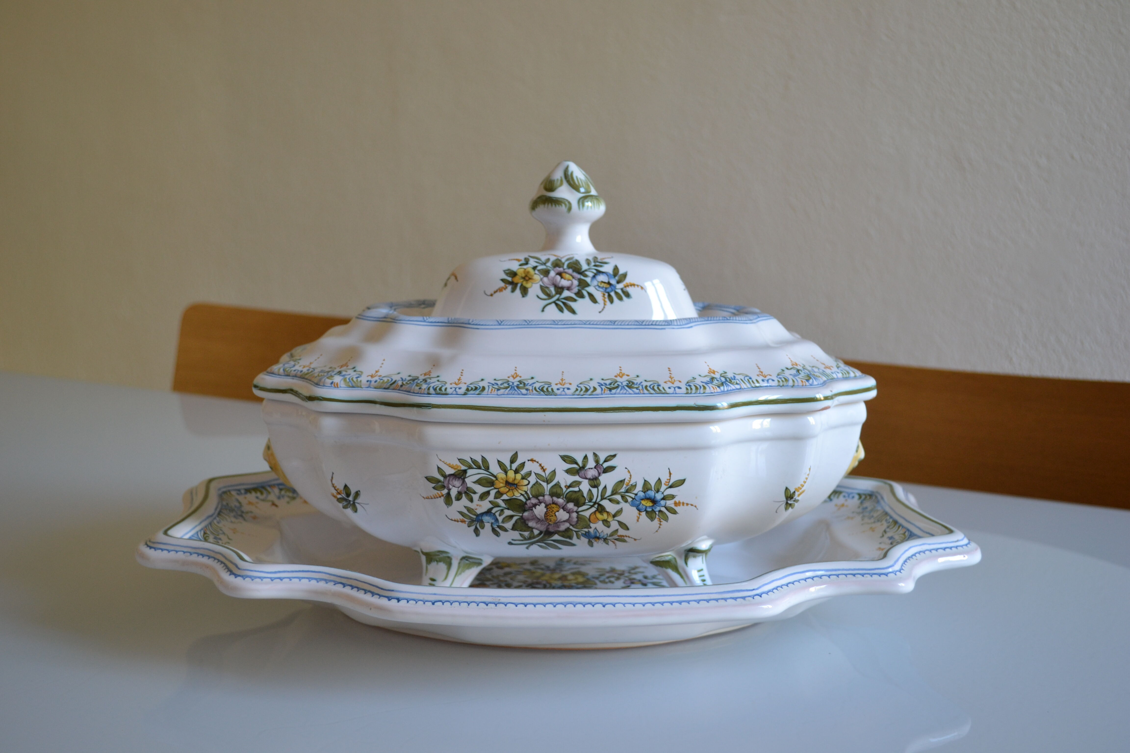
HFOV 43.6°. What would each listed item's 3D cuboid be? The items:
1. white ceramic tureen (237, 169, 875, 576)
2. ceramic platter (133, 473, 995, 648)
[{"bbox_3d":[0.001,-0.004,0.816,0.343,0.238,0.238,0,8,-1],"label":"white ceramic tureen"},{"bbox_3d":[-0.003,0.098,0.831,0.455,0.048,0.360,0,8,-1],"label":"ceramic platter"}]

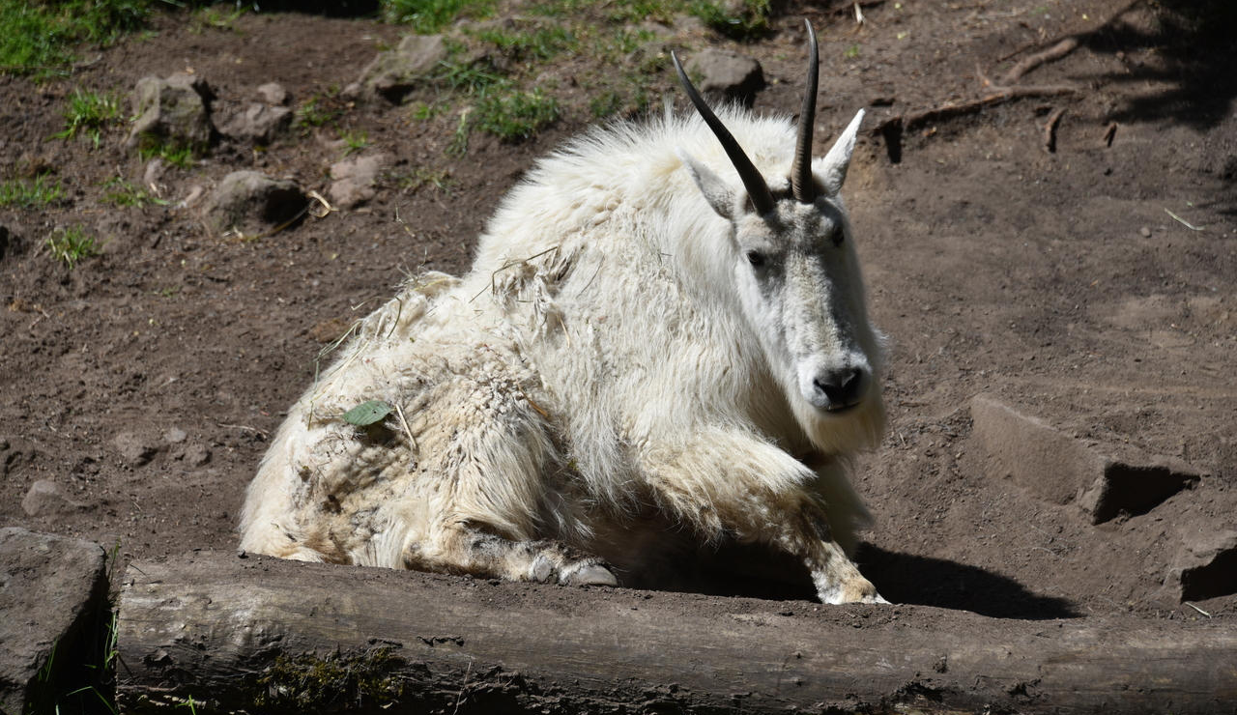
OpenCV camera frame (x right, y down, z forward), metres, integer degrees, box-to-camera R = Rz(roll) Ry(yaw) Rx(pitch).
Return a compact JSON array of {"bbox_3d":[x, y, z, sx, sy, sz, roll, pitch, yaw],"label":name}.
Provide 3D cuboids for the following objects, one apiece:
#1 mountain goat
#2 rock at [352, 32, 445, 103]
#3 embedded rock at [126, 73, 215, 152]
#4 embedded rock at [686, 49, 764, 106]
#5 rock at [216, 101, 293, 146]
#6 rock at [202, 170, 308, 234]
[{"bbox_3d":[-0.066,-0.073,8.150,0.870,0.710,0.450,9,15,35],"label":"mountain goat"},{"bbox_3d":[-0.310,-0.409,9.250,0.135,0.085,0.110,0,12,0],"label":"rock"},{"bbox_3d":[-0.624,-0.341,9.100,0.122,0.095,0.100,0,12,0],"label":"embedded rock"},{"bbox_3d":[0.151,-0.396,9.250,0.110,0.075,0.090,0,12,0],"label":"embedded rock"},{"bbox_3d":[-0.508,-0.325,9.100,0.100,0.060,0.080,0,12,0],"label":"rock"},{"bbox_3d":[-0.499,-0.214,8.950,0.140,0.078,0.110,0,12,0],"label":"rock"}]

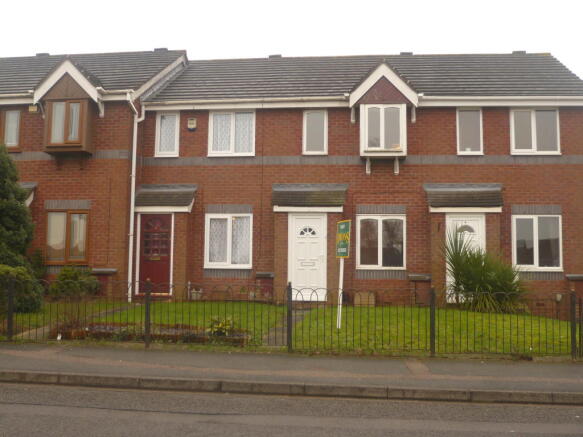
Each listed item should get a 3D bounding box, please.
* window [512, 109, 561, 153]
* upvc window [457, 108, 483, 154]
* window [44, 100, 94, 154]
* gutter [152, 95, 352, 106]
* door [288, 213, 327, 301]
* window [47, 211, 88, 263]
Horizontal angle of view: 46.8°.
[{"bbox_3d":[5.834,-2.066,16.160,1.147,1.119,0.100,0,-5,6],"label":"window"},{"bbox_3d":[4.334,-2.107,16.384,0.639,1.158,0.090,0,-5,4],"label":"upvc window"},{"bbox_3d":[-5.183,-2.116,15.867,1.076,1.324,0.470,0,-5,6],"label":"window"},{"bbox_3d":[-1.142,-2.872,16.508,5.013,0.125,0.125,0,-5,4],"label":"gutter"},{"bbox_3d":[0.374,0.917,15.780,0.912,2.053,0.090,0,-5,4],"label":"door"},{"bbox_3d":[-5.335,0.440,16.024,1.073,1.311,0.090,0,-5,4],"label":"window"}]

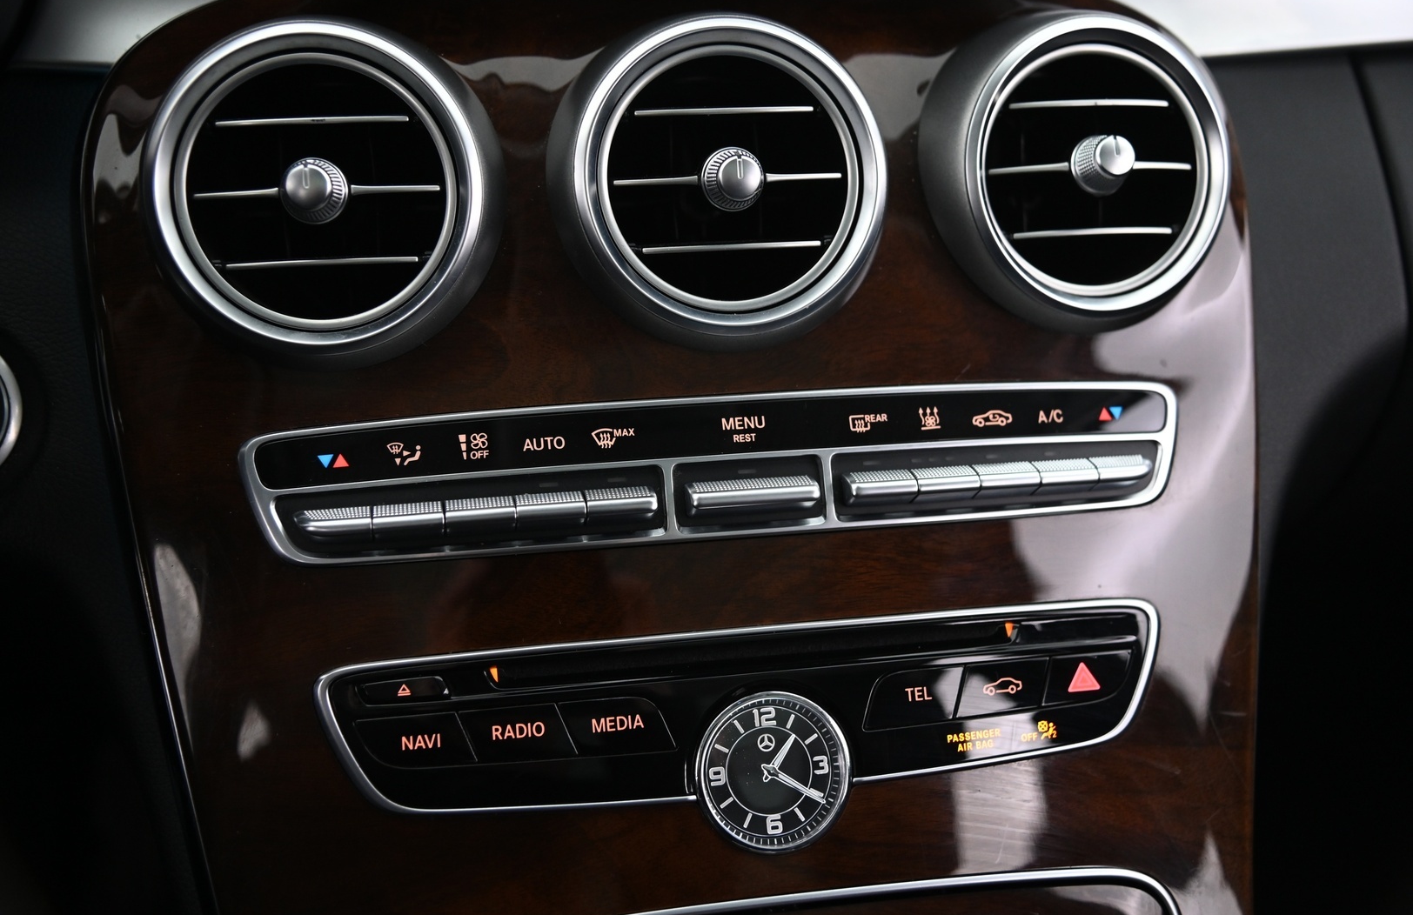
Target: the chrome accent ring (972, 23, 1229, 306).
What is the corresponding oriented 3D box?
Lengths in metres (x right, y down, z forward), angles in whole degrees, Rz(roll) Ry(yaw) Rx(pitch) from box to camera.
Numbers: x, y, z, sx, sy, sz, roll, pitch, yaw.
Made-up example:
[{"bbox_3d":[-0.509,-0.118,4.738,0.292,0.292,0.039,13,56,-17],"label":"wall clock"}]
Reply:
[{"bbox_3d":[0.102,-0.075,0.409,0.077,0.077,0.010,-5,5,-16],"label":"chrome accent ring"}]

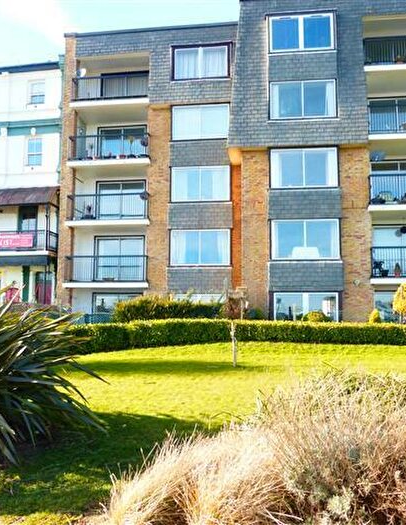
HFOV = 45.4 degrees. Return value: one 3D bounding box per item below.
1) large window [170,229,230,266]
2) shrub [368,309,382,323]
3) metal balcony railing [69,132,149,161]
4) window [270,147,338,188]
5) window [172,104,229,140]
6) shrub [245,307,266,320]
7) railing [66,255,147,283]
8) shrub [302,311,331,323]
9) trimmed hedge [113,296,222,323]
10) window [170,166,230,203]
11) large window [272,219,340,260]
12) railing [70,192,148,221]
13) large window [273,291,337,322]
[{"bbox_3d":[-0.099,-0.591,20.188,2.528,1.562,0.120,0,-5,6],"label":"large window"},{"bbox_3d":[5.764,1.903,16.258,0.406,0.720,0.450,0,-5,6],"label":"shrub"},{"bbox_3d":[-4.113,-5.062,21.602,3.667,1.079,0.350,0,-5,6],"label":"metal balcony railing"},{"bbox_3d":[3.683,-3.428,17.632,2.471,1.500,0.121,0,-6,6],"label":"window"},{"bbox_3d":[-0.086,-5.968,20.688,2.528,1.562,0.120,0,-5,6],"label":"window"},{"bbox_3d":[1.623,1.762,15.000,0.680,0.804,0.646,0,-6,6],"label":"shrub"},{"bbox_3d":[-4.019,0.311,20.627,3.551,1.088,0.505,0,-6,6],"label":"railing"},{"bbox_3d":[3.344,1.768,14.300,0.884,0.707,0.840,0,-6,6],"label":"shrub"},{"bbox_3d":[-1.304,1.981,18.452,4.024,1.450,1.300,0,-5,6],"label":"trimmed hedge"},{"bbox_3d":[-0.093,-3.279,20.438,2.528,1.562,0.120,0,-5,6],"label":"window"},{"bbox_3d":[3.676,-0.815,17.371,2.471,1.500,0.121,0,-6,6],"label":"large window"},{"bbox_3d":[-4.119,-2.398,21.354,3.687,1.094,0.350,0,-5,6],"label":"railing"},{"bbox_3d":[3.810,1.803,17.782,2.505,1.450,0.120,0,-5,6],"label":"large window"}]

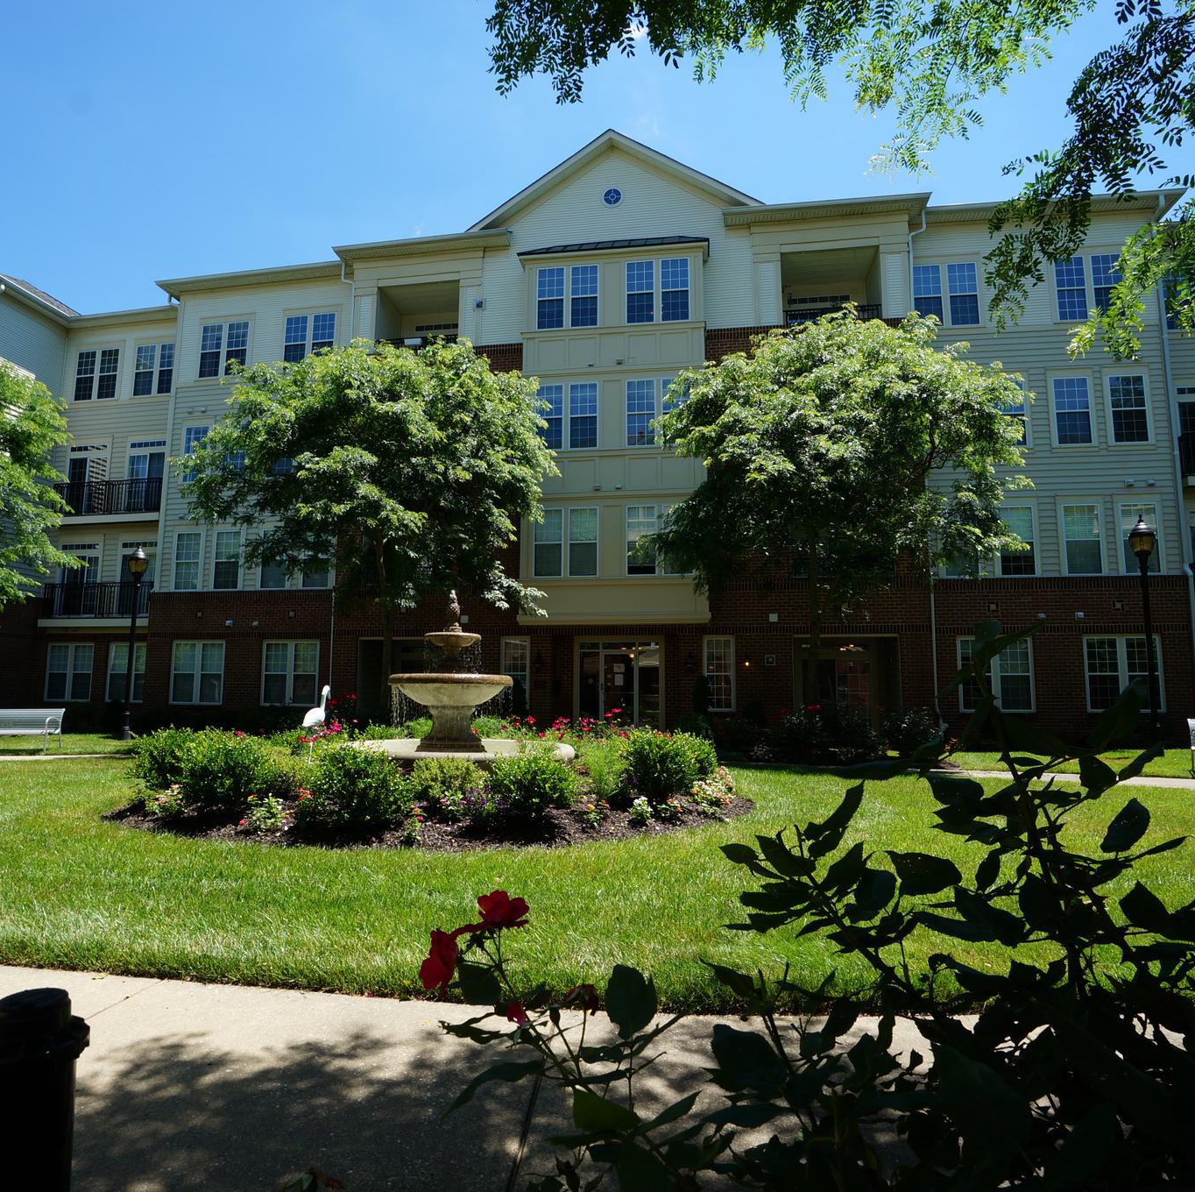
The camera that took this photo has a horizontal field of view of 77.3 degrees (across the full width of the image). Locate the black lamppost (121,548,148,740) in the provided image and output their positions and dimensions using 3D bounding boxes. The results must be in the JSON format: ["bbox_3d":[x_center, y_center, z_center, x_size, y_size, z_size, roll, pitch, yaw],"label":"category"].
[{"bbox_3d":[-11.151,1.089,17.973,0.460,4.721,0.460,-1,-7,9],"label":"black lamppost"}]

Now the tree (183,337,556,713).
[{"bbox_3d":[-4.272,-0.962,14.778,7.100,8.058,7.000,-1,-7,9],"label":"tree"}]

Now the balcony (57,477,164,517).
[{"bbox_3d":[-14.404,-2.758,22.654,3.580,1.174,1.250,-1,-7,9],"label":"balcony"}]

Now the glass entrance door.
[{"bbox_3d":[0.547,2.235,18.048,2.146,2.400,0.120,-1,-7,9],"label":"glass entrance door"}]

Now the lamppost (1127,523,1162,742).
[{"bbox_3d":[10.792,0.768,14.647,0.420,4.690,0.420,-1,-6,8],"label":"lamppost"}]

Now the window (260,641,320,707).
[{"bbox_3d":[-8.309,2.092,20.232,1.694,1.768,0.120,-1,-7,9],"label":"window"}]

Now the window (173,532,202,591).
[{"bbox_3d":[-11.767,-0.999,21.514,0.889,1.726,0.120,-1,-7,9],"label":"window"}]

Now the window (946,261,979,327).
[{"bbox_3d":[9.094,-7.458,18.544,0.701,1.679,0.120,-1,-7,9],"label":"window"}]

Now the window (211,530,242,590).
[{"bbox_3d":[-10.361,-0.973,20.945,0.842,1.683,0.120,-1,-7,9],"label":"window"}]

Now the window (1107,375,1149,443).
[{"bbox_3d":[12.779,-4.478,17.934,0.784,1.662,0.120,-1,-6,8],"label":"window"}]

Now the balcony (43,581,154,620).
[{"bbox_3d":[-14.573,0.367,22.794,3.660,1.240,1.880,-1,-6,8],"label":"balcony"}]

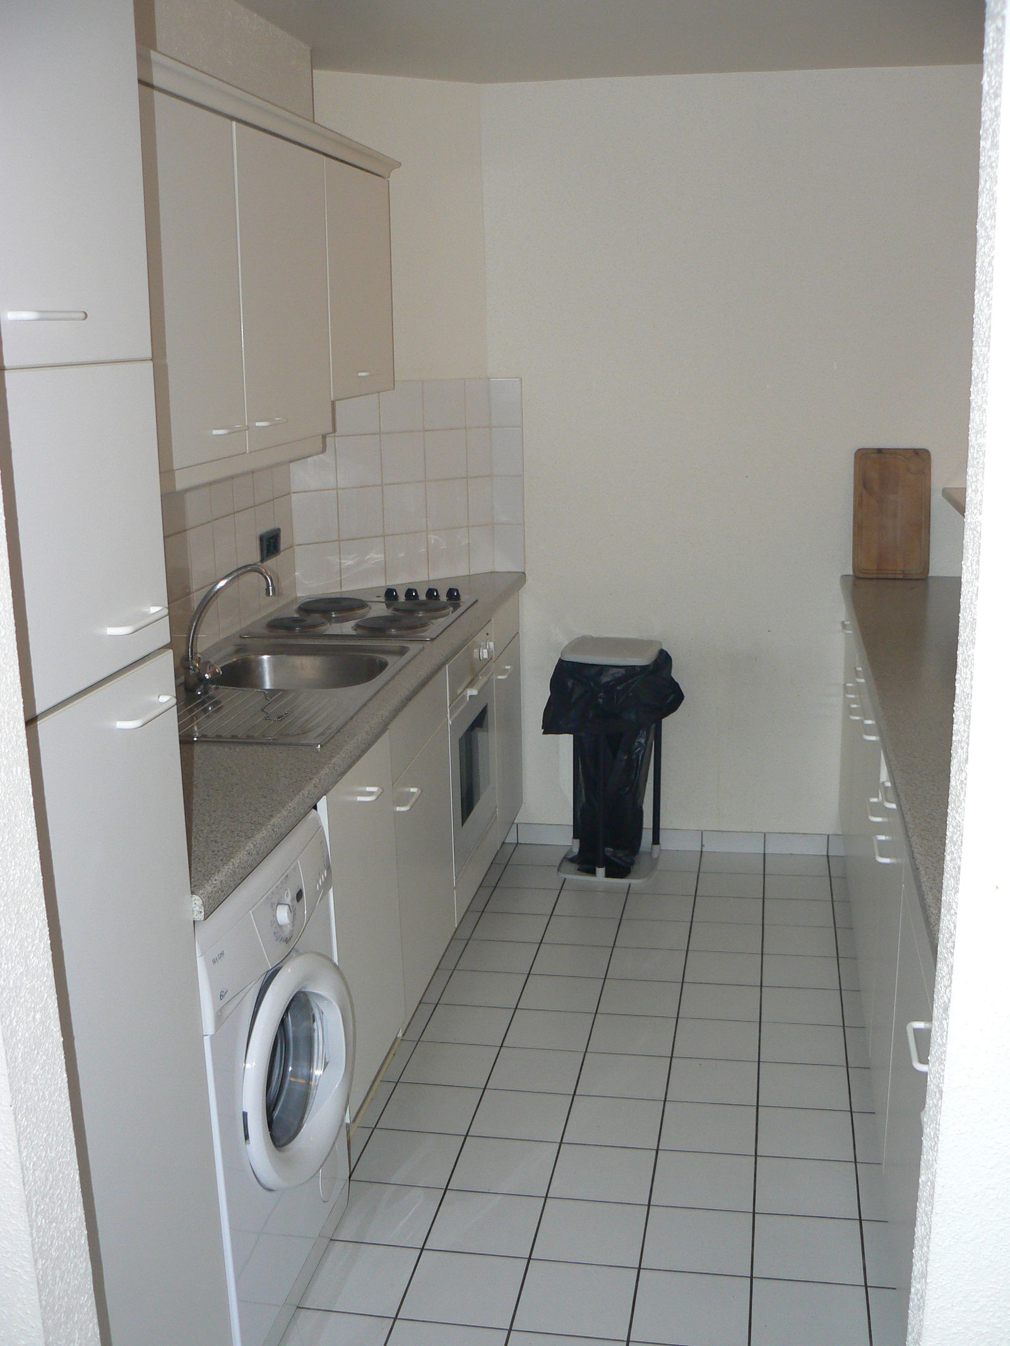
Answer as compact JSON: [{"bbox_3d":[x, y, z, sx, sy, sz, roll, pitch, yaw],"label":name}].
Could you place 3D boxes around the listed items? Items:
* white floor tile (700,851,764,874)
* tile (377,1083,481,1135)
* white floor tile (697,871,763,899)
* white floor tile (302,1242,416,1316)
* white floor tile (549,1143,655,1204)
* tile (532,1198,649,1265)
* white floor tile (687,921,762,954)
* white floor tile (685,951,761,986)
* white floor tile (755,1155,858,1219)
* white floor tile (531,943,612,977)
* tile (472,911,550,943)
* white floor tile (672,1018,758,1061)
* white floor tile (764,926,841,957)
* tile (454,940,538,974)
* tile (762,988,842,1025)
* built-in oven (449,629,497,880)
[{"bbox_3d":[0.716,0.602,4.416,0.200,0.010,0.200,1,13,10],"label":"white floor tile"},{"bbox_3d":[-0.163,0.962,3.084,0.200,0.010,0.200,1,13,11],"label":"tile"},{"bbox_3d":[0.681,0.646,4.237,0.198,0.010,0.198,1,13,11],"label":"white floor tile"},{"bbox_3d":[-0.270,1.084,2.505,0.200,0.010,0.200,1,13,11],"label":"white floor tile"},{"bbox_3d":[0.197,0.999,2.789,0.197,0.010,0.197,1,13,11],"label":"white floor tile"},{"bbox_3d":[0.162,1.051,2.622,0.200,0.010,0.200,1,13,11],"label":"tile"},{"bbox_3d":[0.622,0.751,3.946,0.200,0.010,0.200,1,13,11],"label":"white floor tile"},{"bbox_3d":[0.571,0.776,3.663,0.198,0.010,0.198,1,13,11],"label":"white floor tile"},{"bbox_3d":[0.592,1.011,2.744,0.200,0.010,0.200,1,13,11],"label":"white floor tile"},{"bbox_3d":[0.181,0.771,3.736,0.198,0.010,0.198,1,13,11],"label":"white floor tile"},{"bbox_3d":[0.022,0.725,3.964,0.198,0.010,0.198,1,13,11],"label":"tile"},{"bbox_3d":[0.509,0.884,3.361,0.200,0.010,0.200,1,13,11],"label":"white floor tile"},{"bbox_3d":[0.801,0.735,3.819,0.198,0.010,0.198,1,13,11],"label":"white floor tile"},{"bbox_3d":[-0.015,0.768,3.772,0.198,0.010,0.198,1,13,11],"label":"tile"},{"bbox_3d":[0.735,0.831,3.470,0.197,0.010,0.197,1,13,11],"label":"tile"},{"bbox_3d":[-0.356,0.198,3.966,0.550,0.595,0.595,1,13,11],"label":"built-in oven"}]

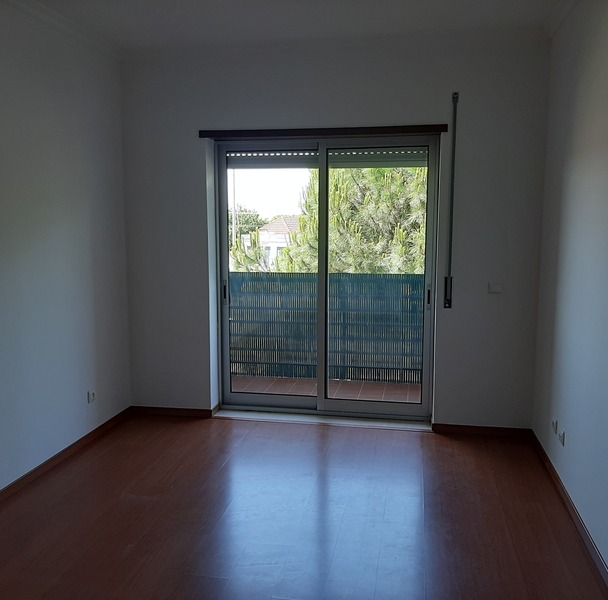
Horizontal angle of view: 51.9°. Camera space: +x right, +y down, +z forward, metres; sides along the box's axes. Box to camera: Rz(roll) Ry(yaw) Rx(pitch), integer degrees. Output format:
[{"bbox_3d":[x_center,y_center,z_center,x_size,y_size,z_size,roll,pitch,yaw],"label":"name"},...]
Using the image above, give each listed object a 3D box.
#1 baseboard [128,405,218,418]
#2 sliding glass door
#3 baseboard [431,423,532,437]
[{"bbox_3d":[-1.010,0.855,4.735,0.642,0.063,0.025,1,7,10],"label":"baseboard"},{"bbox_3d":[0.146,-0.143,4.612,1.618,2.039,0.085,1,7,10],"label":"sliding glass door"},{"bbox_3d":[1.232,0.904,4.322,0.670,0.063,0.025,1,7,10],"label":"baseboard"}]

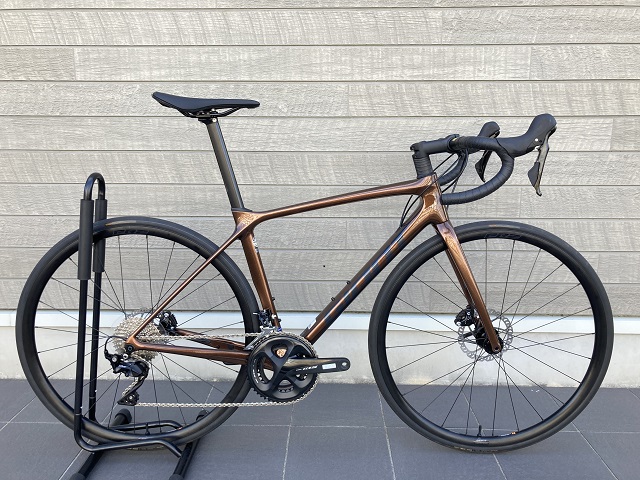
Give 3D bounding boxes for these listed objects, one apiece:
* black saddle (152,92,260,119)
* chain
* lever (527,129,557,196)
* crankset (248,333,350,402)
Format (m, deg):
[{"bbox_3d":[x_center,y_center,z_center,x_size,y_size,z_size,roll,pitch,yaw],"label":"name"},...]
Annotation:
[{"bbox_3d":[-0.287,-0.343,1.327,0.272,0.066,0.145,0,11,1],"label":"black saddle"},{"bbox_3d":[-0.264,0.355,1.412,0.524,0.225,0.026,0,11,1],"label":"chain"},{"bbox_3d":[0.484,-0.171,1.137,0.055,0.152,0.034,0,11,1],"label":"lever"},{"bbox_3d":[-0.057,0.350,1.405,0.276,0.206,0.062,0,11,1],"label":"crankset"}]

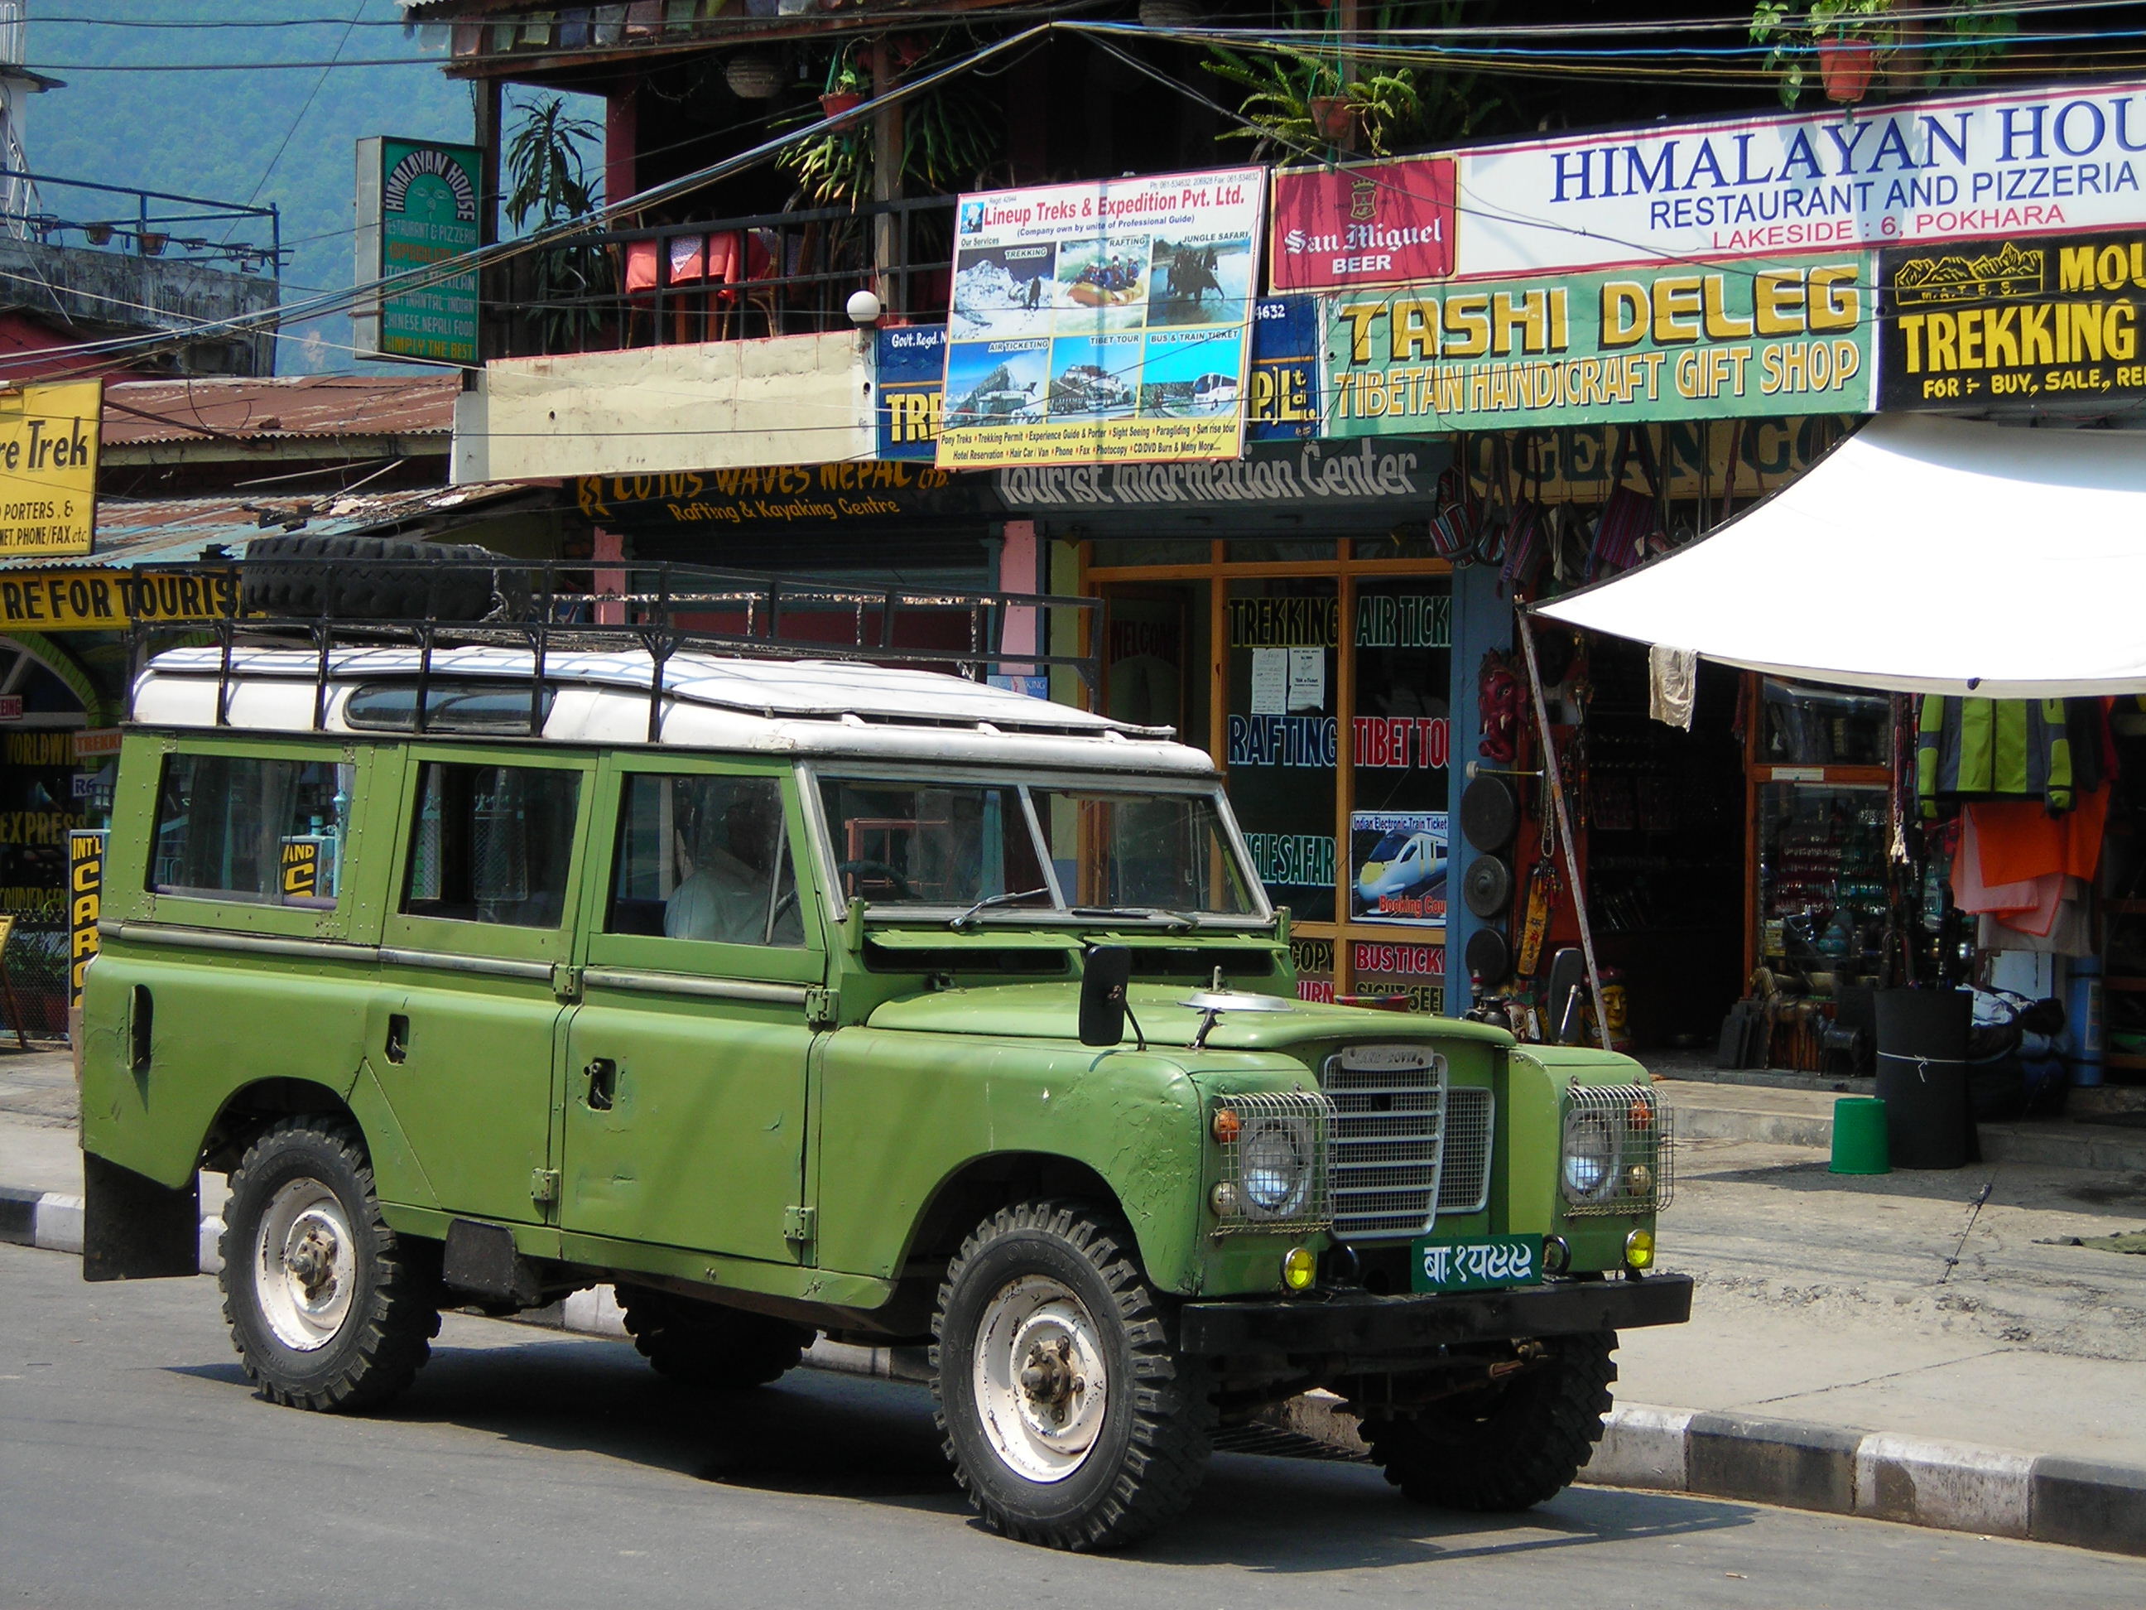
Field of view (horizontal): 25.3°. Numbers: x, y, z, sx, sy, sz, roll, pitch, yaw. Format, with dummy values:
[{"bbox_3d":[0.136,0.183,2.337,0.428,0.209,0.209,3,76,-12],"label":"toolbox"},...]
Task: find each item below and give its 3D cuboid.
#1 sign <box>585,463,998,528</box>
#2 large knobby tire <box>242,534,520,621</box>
[{"bbox_3d":[-1.491,-1.602,24.075,0.050,0.321,3.321,0,1,-44],"label":"sign"},{"bbox_3d":[-1.862,-0.606,12.903,0.760,0.200,0.760,2,0,0],"label":"large knobby tire"}]

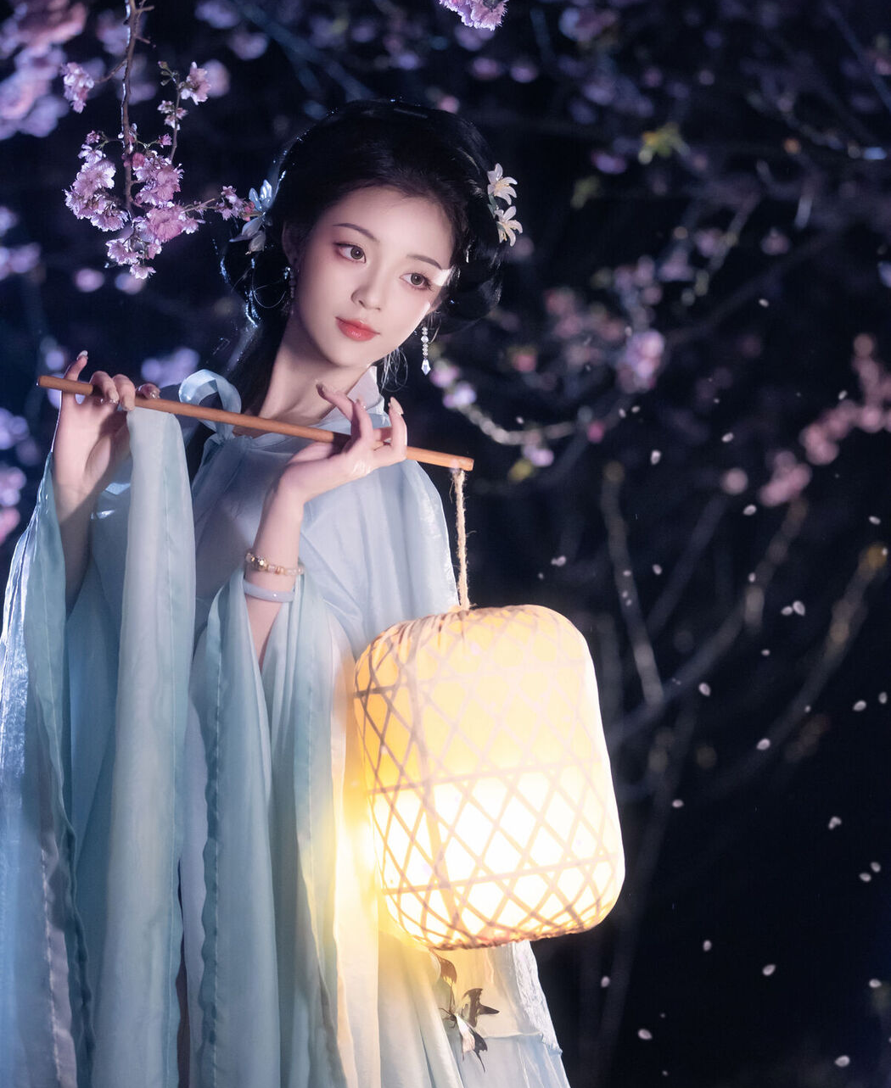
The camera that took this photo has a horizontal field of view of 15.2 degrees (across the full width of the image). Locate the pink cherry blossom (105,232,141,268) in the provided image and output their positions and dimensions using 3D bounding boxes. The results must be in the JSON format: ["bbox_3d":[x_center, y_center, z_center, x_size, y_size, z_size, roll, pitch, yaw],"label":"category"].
[{"bbox_3d":[-0.294,-0.268,3.040,0.033,0.032,0.027,-1,0,0],"label":"pink cherry blossom"}]

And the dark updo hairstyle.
[{"bbox_3d":[-0.076,-0.265,3.110,0.258,0.305,0.250,19,3,-16],"label":"dark updo hairstyle"}]

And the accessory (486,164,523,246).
[{"bbox_3d":[0.054,-0.311,3.060,0.036,0.074,0.035,-12,0,-40],"label":"accessory"}]

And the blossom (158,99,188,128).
[{"bbox_3d":[-0.244,-0.385,2.980,0.025,0.025,0.026,-1,0,0],"label":"blossom"}]

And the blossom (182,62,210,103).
[{"bbox_3d":[-0.228,-0.422,3.050,0.026,0.038,0.027,-1,0,0],"label":"blossom"}]

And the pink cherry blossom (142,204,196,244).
[{"bbox_3d":[-0.244,-0.283,2.950,0.048,0.035,0.042,-1,0,-5],"label":"pink cherry blossom"}]

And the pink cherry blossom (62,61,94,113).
[{"bbox_3d":[-0.332,-0.413,3.020,0.029,0.046,0.034,-1,0,12],"label":"pink cherry blossom"}]

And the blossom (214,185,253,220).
[{"bbox_3d":[-0.189,-0.303,2.970,0.035,0.031,0.033,-1,0,0],"label":"blossom"}]

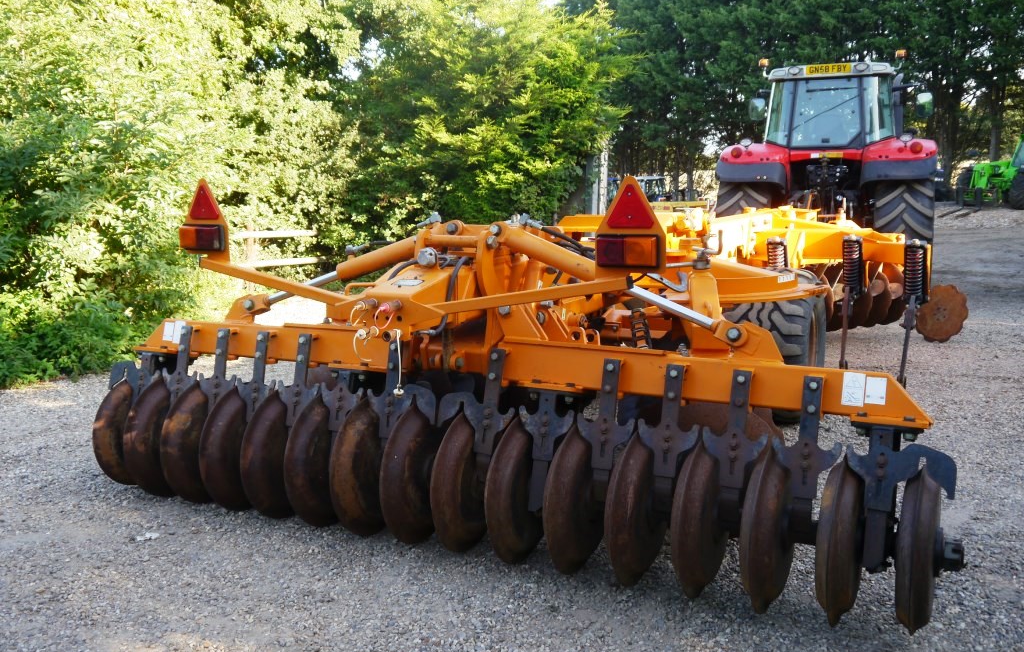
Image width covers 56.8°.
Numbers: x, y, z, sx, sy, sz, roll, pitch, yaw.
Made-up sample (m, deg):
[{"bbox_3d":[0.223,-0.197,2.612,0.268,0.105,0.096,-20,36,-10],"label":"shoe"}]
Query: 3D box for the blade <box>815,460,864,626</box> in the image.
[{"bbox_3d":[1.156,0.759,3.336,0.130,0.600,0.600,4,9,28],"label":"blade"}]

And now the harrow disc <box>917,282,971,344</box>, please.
[{"bbox_3d":[3.661,-0.104,8.050,0.500,0.500,0.060,4,9,24],"label":"harrow disc"}]

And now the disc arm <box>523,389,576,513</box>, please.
[{"bbox_3d":[0.139,0.512,3.811,0.240,0.510,0.130,4,9,28],"label":"disc arm"}]

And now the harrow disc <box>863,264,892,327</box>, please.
[{"bbox_3d":[3.380,-0.267,8.850,0.090,0.570,0.570,-3,9,-22],"label":"harrow disc"}]

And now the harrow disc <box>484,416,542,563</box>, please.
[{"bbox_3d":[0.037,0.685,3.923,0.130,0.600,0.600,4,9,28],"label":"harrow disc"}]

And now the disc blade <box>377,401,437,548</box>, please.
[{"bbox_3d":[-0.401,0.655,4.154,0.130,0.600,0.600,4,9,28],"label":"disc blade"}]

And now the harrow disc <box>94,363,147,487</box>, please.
[{"bbox_3d":[-1.976,0.502,4.975,0.250,0.700,0.600,4,9,28],"label":"harrow disc"}]

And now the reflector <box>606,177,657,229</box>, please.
[{"bbox_3d":[0.390,-0.398,3.101,0.163,0.155,0.020,4,9,26],"label":"reflector"}]

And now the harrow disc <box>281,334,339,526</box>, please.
[{"bbox_3d":[-0.924,0.487,4.410,0.290,0.870,0.600,4,9,28],"label":"harrow disc"}]

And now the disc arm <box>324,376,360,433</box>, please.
[{"bbox_3d":[-0.759,0.331,4.196,0.235,0.260,0.040,4,-6,26],"label":"disc arm"}]

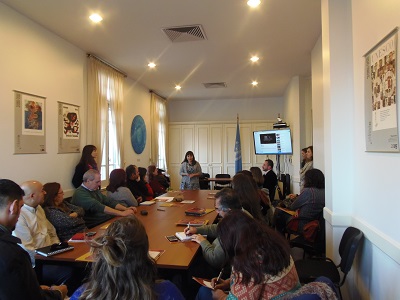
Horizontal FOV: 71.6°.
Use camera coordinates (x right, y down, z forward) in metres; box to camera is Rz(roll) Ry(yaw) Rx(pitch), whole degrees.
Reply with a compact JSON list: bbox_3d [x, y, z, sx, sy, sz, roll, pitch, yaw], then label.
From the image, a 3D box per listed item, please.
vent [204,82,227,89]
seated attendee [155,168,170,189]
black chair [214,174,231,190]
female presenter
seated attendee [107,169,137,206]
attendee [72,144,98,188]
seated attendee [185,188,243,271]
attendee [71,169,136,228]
[{"bbox_3d":[0.400,-1.730,7.450,0.590,0.060,0.590,0,0,10],"label":"vent"},{"bbox_3d":[-0.820,0.980,6.200,0.650,1.200,0.500,0,0,-18],"label":"seated attendee"},{"bbox_3d":[0.730,1.190,8.650,0.530,0.820,0.550,0,0,10],"label":"black chair"},{"bbox_3d":[-0.200,0.800,6.200,0.500,1.580,0.340,0,0,3],"label":"female presenter"},{"bbox_3d":[-1.100,0.930,4.080,0.720,1.280,0.500,0,0,-37],"label":"seated attendee"},{"bbox_3d":[-1.940,0.745,4.750,0.400,1.660,0.460,0,0,-18],"label":"attendee"},{"bbox_3d":[0.230,0.960,2.470,0.800,1.200,0.560,0,0,5],"label":"seated attendee"},{"bbox_3d":[-1.180,0.930,3.430,0.850,1.300,0.560,0,0,7],"label":"attendee"}]

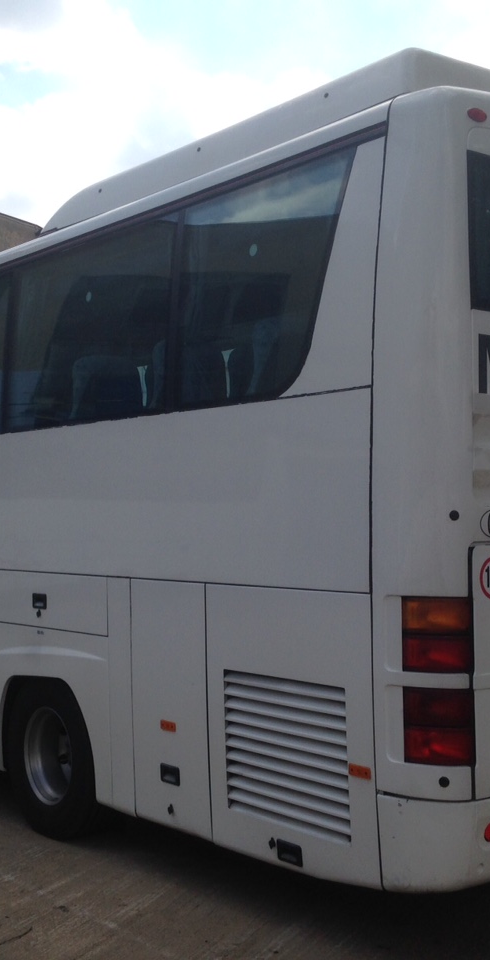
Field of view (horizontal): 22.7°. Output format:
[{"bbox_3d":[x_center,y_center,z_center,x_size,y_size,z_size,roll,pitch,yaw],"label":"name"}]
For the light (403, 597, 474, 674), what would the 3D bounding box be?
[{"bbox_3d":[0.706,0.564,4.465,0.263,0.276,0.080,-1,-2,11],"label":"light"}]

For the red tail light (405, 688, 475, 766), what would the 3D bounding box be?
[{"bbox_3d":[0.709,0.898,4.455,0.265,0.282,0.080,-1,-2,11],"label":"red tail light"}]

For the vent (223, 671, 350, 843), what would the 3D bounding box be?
[{"bbox_3d":[0.165,1.095,4.930,0.045,0.585,0.760,1,-2,-38],"label":"vent"}]

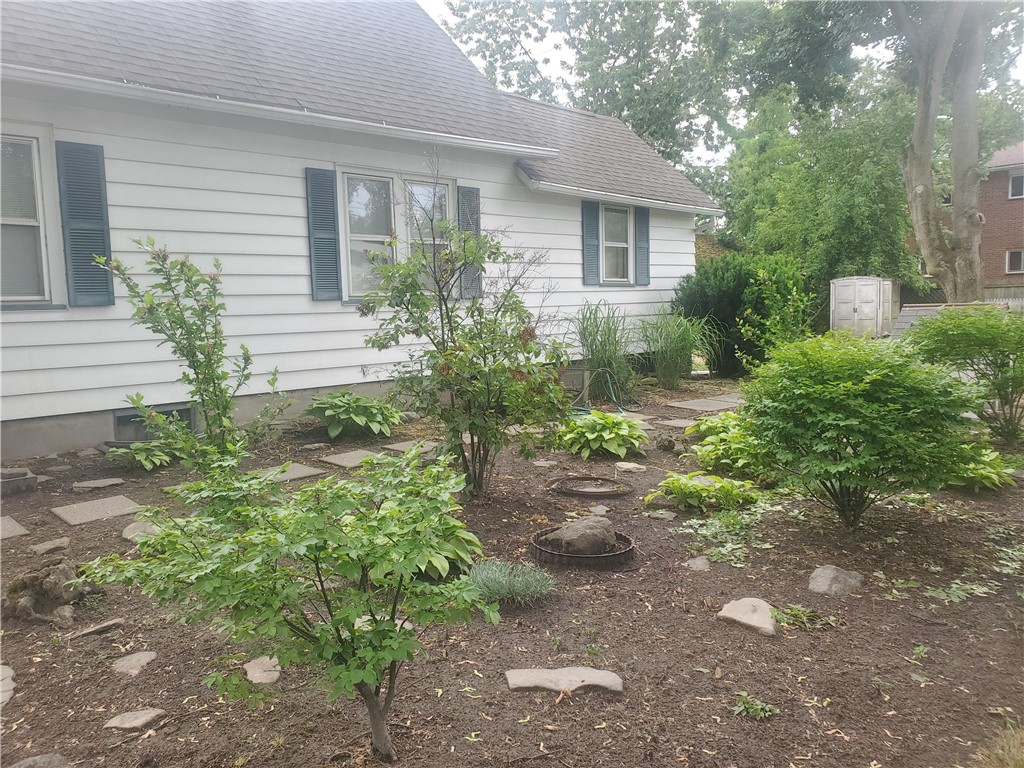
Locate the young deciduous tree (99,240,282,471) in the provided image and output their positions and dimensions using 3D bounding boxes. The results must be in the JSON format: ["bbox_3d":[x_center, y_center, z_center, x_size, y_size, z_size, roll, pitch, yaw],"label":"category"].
[{"bbox_3d":[-2.795,-0.337,6.750,1.550,1.880,1.250,-7,8,-41],"label":"young deciduous tree"}]

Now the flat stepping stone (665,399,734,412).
[{"bbox_3d":[2.253,0.242,9.003,0.660,0.050,0.570,-7,8,-43],"label":"flat stepping stone"}]

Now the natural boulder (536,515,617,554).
[{"bbox_3d":[0.338,0.774,3.960,0.390,0.170,0.270,-1,6,5],"label":"natural boulder"}]

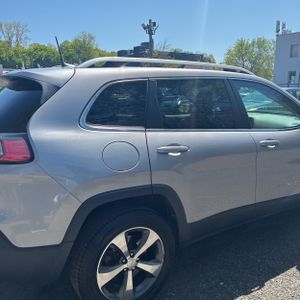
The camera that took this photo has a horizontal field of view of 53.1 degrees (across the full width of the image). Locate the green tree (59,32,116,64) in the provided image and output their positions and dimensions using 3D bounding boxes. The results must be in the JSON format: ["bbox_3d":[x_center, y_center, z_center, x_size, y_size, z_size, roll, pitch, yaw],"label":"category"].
[{"bbox_3d":[-9.405,-12.717,45.976,8.000,9.960,8.000,-2,12,-11],"label":"green tree"}]

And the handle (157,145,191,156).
[{"bbox_3d":[0.148,0.002,1.895,0.250,0.065,0.060,-4,12,-32],"label":"handle"}]

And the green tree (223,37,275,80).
[{"bbox_3d":[15.681,-12.885,47.974,8.800,9.940,8.800,4,12,17],"label":"green tree"}]

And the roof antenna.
[{"bbox_3d":[-0.675,-0.742,2.280,0.080,0.225,0.030,-7,13,-32],"label":"roof antenna"}]

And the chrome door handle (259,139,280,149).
[{"bbox_3d":[0.956,-0.052,2.404,0.250,0.065,0.060,-4,12,-32],"label":"chrome door handle"}]

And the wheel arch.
[{"bbox_3d":[-0.111,0.412,1.840,0.880,0.420,0.130,-4,12,-32],"label":"wheel arch"}]

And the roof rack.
[{"bbox_3d":[0.237,-0.607,2.200,1.600,0.095,0.080,-7,13,-32],"label":"roof rack"}]

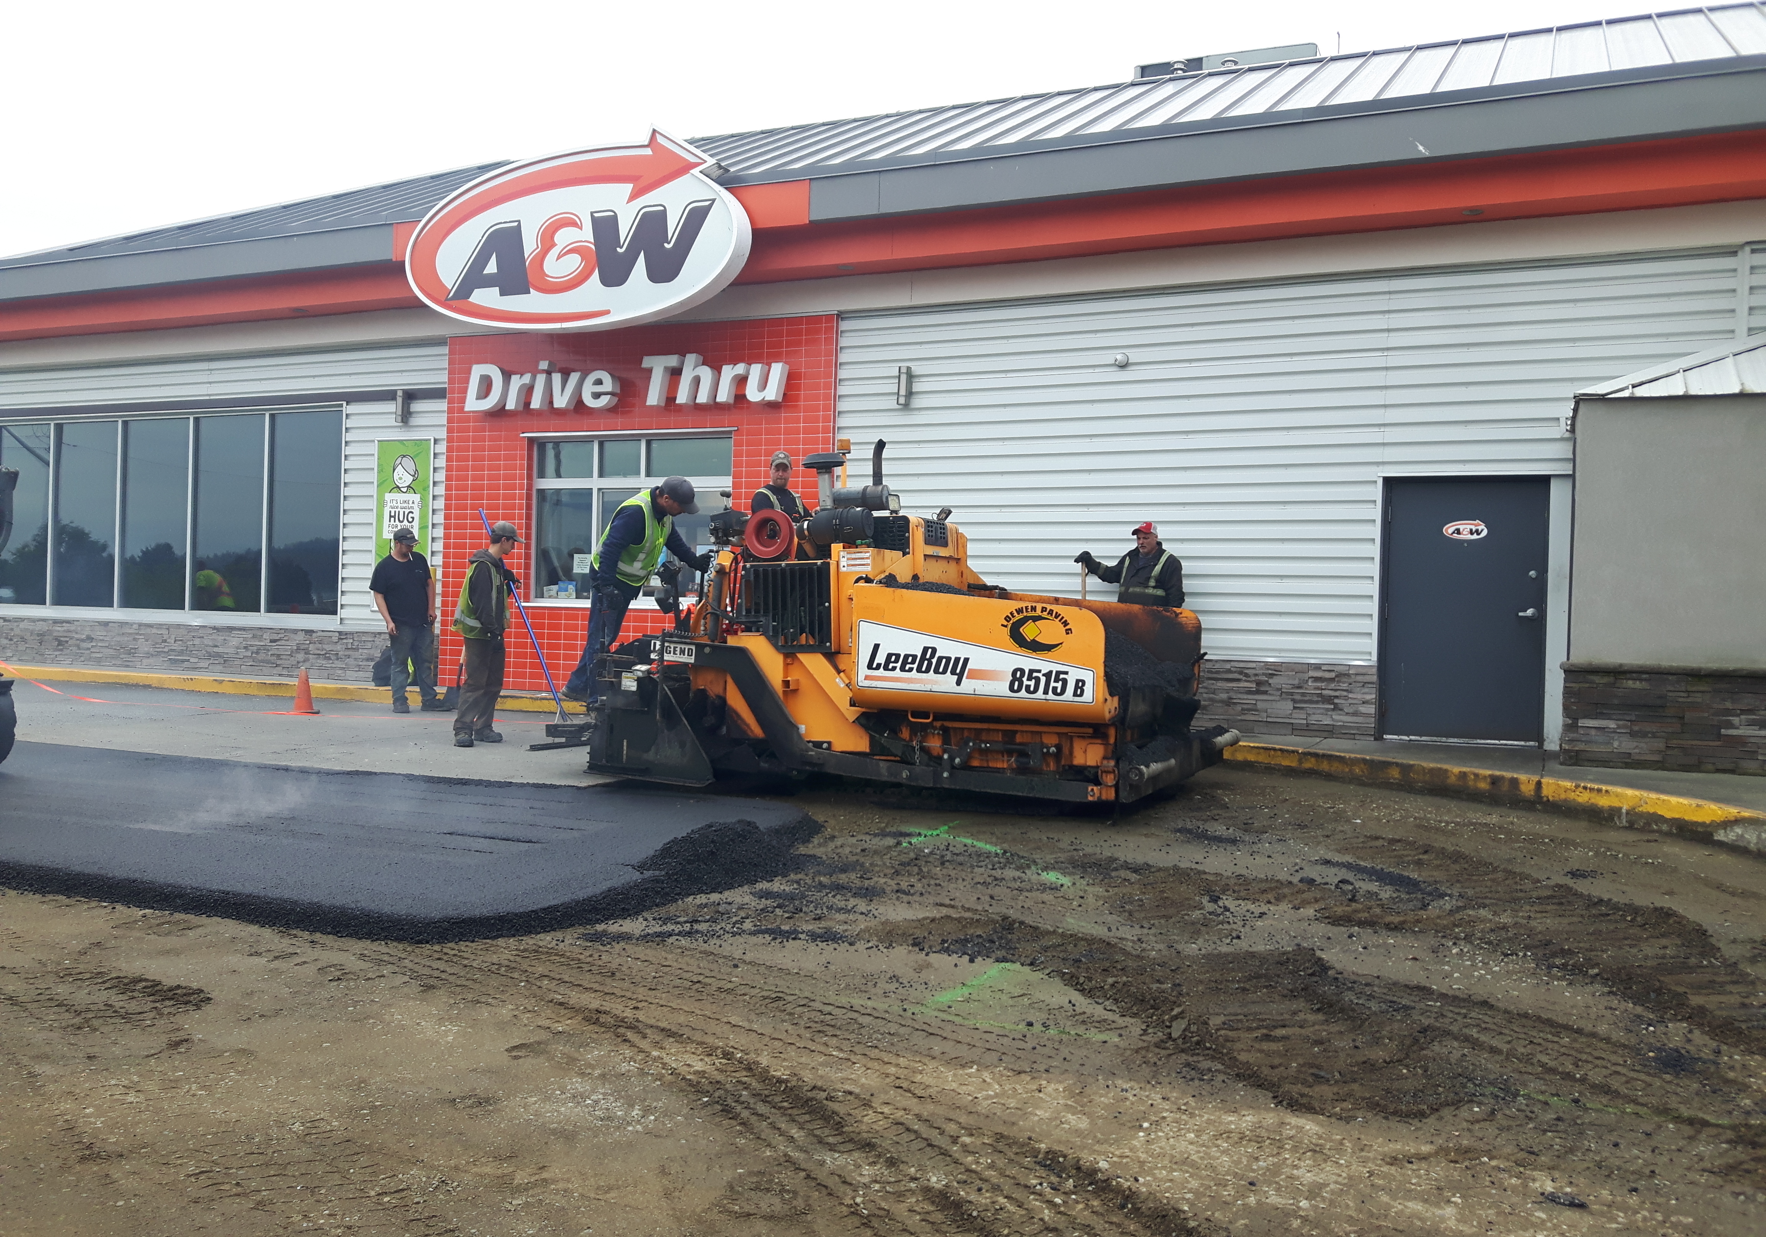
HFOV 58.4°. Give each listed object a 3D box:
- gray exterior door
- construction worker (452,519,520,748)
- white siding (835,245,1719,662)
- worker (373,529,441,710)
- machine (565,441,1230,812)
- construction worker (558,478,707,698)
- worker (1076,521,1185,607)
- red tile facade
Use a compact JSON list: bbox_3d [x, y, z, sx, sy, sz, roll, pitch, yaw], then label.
[{"bbox_3d":[4.757,-0.079,13.007,1.270,2.170,0.100,1,0,27],"label":"gray exterior door"},{"bbox_3d":[-3.119,0.118,12.350,0.470,1.780,0.500,1,0,18],"label":"construction worker"},{"bbox_3d":[2.998,-1.283,13.882,7.800,3.280,0.120,1,0,27],"label":"white siding"},{"bbox_3d":[-4.768,0.013,15.700,0.620,1.850,0.450,1,0,-27],"label":"worker"},{"bbox_3d":[0.318,-0.082,11.159,3.950,2.330,2.600,1,0,23],"label":"machine"},{"bbox_3d":[-1.773,-0.210,11.200,0.950,1.600,0.600,1,0,26],"label":"construction worker"},{"bbox_3d":[2.045,0.073,13.200,0.850,1.770,0.500,1,0,14],"label":"worker"},{"bbox_3d":[-2.741,-1.122,16.858,5.070,3.920,0.200,1,0,27],"label":"red tile facade"}]

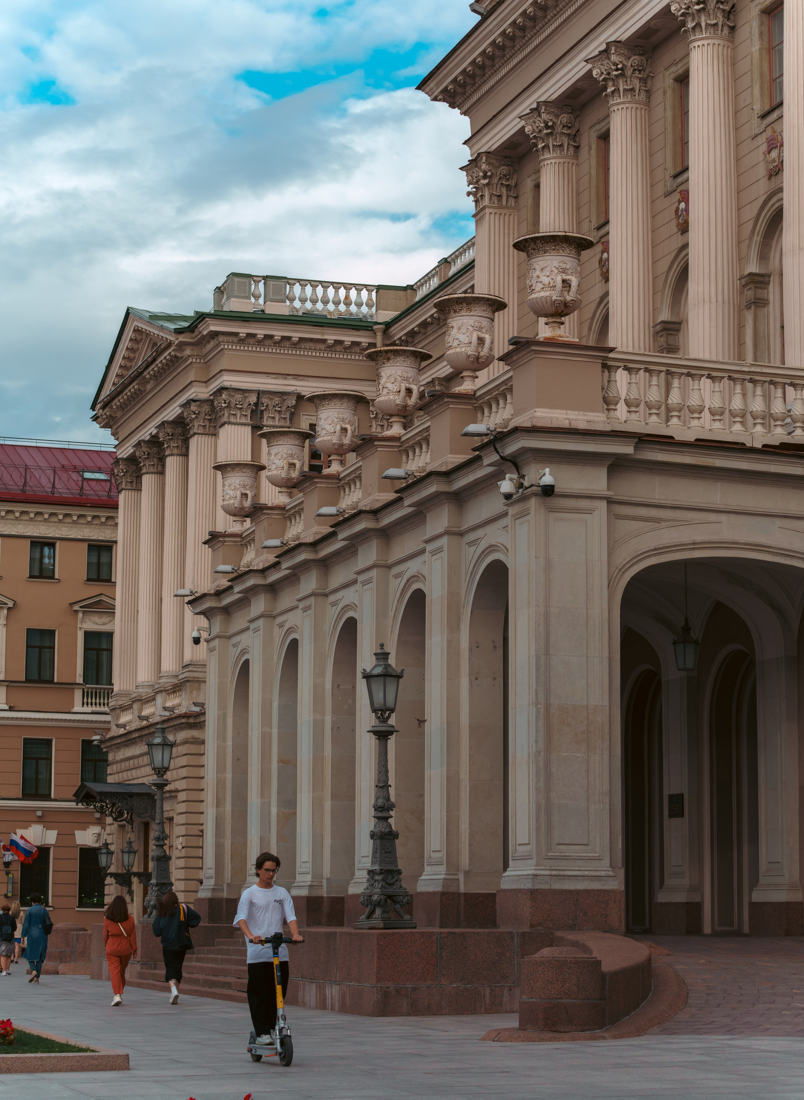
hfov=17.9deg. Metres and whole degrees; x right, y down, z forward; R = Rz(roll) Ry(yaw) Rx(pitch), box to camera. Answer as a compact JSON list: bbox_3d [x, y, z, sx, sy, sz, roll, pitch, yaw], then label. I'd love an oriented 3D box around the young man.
[{"bbox_3d":[-1.220,3.659,23.327,0.580,1.767,0.550,3,-9,-17],"label":"young man"}]

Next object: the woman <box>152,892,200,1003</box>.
[{"bbox_3d":[-3.357,5.964,38.183,0.660,1.670,0.500,2,-8,-13],"label":"woman"}]

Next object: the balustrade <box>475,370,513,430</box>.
[{"bbox_3d":[1.733,-2.023,38.677,0.400,1.200,2.800,3,-9,-17],"label":"balustrade"}]

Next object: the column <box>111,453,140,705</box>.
[{"bbox_3d":[-10.605,1.184,99.041,1.080,9.600,1.080,3,-8,-17],"label":"column"}]

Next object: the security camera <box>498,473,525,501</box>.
[{"bbox_3d":[1.586,-0.892,36.292,0.420,0.390,0.270,3,-8,-17],"label":"security camera"}]

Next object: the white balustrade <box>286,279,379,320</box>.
[{"bbox_3d":[-2.334,-8.248,84.054,3.100,1.300,0.420,3,-9,-17],"label":"white balustrade"}]

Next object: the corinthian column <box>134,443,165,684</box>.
[{"bbox_3d":[-9.597,0.708,97.606,1.220,9.650,1.220,3,-9,-17],"label":"corinthian column"}]

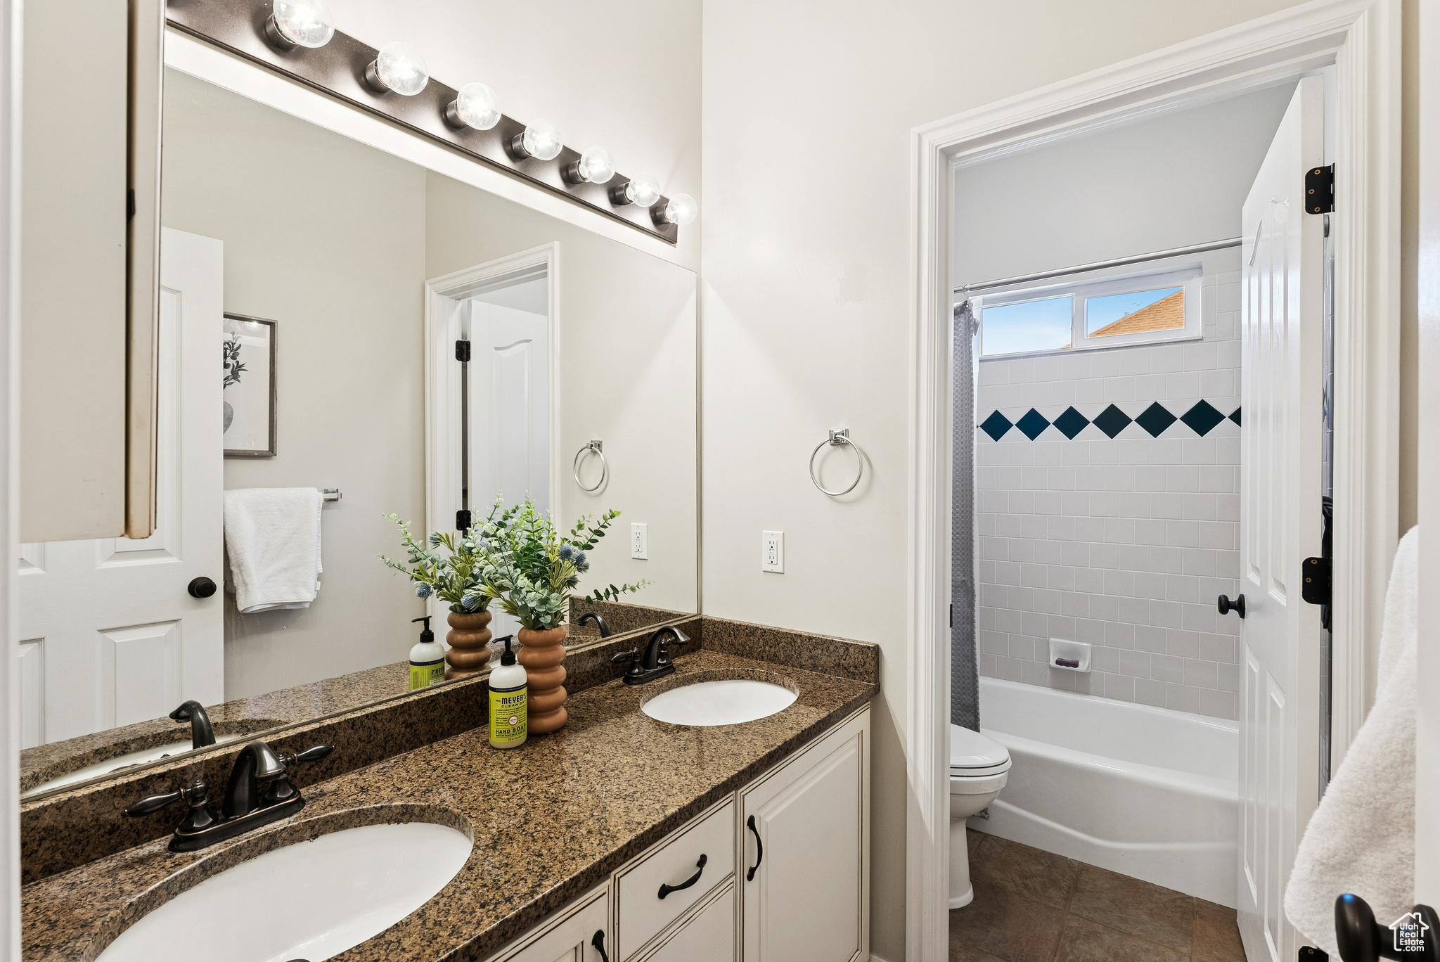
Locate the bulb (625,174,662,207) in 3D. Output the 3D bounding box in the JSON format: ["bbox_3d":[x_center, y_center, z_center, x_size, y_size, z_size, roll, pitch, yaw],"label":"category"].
[{"bbox_3d":[-0.195,-0.730,1.614,0.095,0.080,0.080,0,0,36],"label":"bulb"}]

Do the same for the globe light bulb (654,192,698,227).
[{"bbox_3d":[-0.112,-0.724,1.716,0.110,0.080,0.080,0,1,37],"label":"globe light bulb"}]

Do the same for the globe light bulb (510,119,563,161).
[{"bbox_3d":[-0.385,-0.722,1.365,0.110,0.080,0.080,0,0,36],"label":"globe light bulb"}]

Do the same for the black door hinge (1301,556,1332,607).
[{"bbox_3d":[1.140,0.191,1.222,0.043,0.089,0.016,0,0,31],"label":"black door hinge"}]

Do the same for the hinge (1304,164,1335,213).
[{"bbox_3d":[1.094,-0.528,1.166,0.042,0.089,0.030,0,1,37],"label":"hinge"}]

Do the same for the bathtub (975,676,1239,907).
[{"bbox_3d":[1.312,1.103,2.530,1.520,0.337,0.780,0,0,36],"label":"bathtub"}]

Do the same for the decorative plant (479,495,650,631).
[{"bbox_3d":[-0.317,0.159,1.296,0.300,0.280,0.290,0,0,0],"label":"decorative plant"}]

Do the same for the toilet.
[{"bbox_3d":[0.616,0.919,2.200,0.720,0.740,0.430,0,1,37],"label":"toilet"}]

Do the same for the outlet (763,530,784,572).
[{"bbox_3d":[0.147,0.199,1.790,0.070,0.114,0.009,0,0,36],"label":"outlet"}]

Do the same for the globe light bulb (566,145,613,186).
[{"bbox_3d":[-0.292,-0.723,1.478,0.110,0.080,0.080,0,1,37],"label":"globe light bulb"}]

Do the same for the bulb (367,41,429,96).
[{"bbox_3d":[-0.561,-0.715,1.121,0.110,0.080,0.080,0,0,36],"label":"bulb"}]

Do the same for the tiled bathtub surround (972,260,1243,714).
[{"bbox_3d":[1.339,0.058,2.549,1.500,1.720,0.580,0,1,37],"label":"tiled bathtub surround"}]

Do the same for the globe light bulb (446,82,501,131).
[{"bbox_3d":[-0.474,-0.719,1.239,0.110,0.080,0.080,0,1,37],"label":"globe light bulb"}]

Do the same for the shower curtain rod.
[{"bbox_3d":[1.134,-0.724,2.269,1.520,0.030,0.030,0,0,36],"label":"shower curtain rod"}]

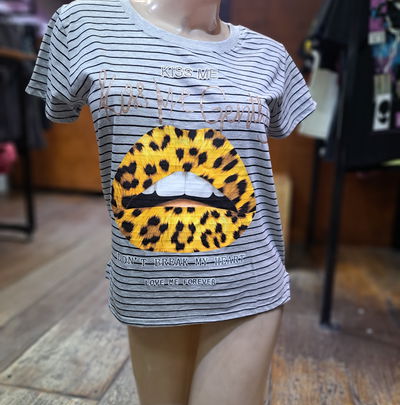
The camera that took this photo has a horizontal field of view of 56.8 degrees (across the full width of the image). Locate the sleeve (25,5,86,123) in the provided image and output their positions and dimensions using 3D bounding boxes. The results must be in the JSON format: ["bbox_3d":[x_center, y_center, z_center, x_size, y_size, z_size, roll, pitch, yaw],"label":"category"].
[{"bbox_3d":[-0.238,-0.226,0.610,0.088,0.178,0.120,-3,10,-24],"label":"sleeve"}]

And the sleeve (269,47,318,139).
[{"bbox_3d":[0.184,-0.229,0.775,0.088,0.178,0.120,-3,10,-24],"label":"sleeve"}]

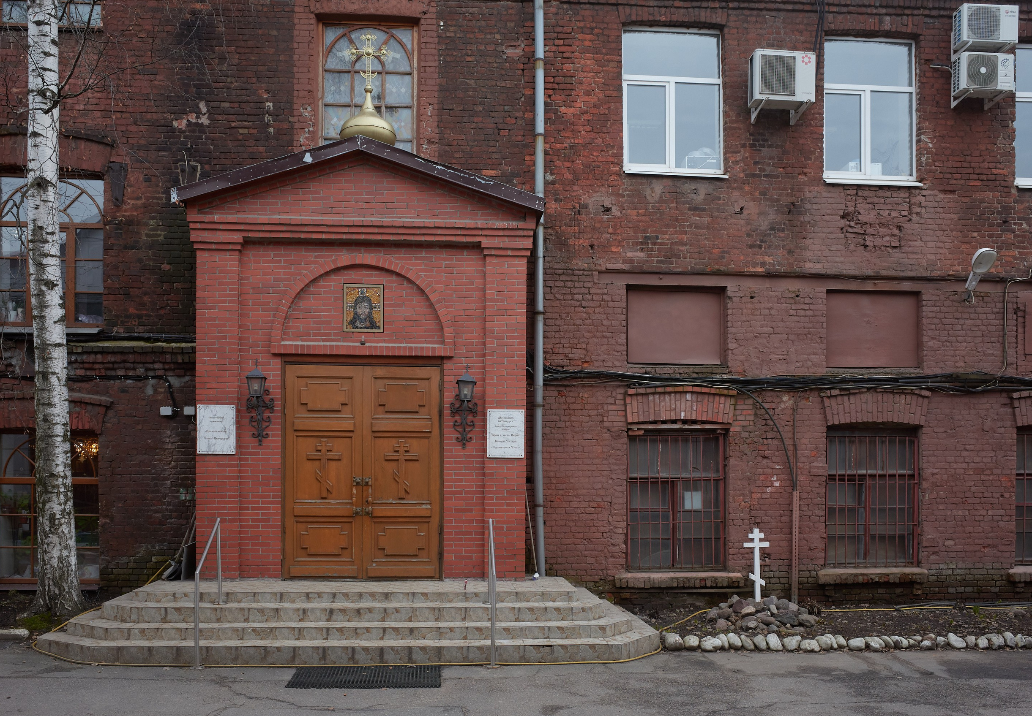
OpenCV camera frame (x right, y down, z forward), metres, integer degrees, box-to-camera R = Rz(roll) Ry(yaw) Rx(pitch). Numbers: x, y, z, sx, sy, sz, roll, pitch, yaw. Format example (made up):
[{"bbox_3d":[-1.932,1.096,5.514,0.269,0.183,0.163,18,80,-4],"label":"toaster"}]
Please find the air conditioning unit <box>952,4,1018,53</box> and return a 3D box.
[{"bbox_3d":[6.608,-4.663,11.800,0.800,0.530,0.290,0,-1,-4],"label":"air conditioning unit"}]

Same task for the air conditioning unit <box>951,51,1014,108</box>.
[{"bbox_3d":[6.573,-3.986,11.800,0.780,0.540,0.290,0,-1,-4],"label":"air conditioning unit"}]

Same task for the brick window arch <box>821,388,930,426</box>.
[{"bbox_3d":[5.121,0.704,11.960,1.620,0.530,0.160,0,-1,-4],"label":"brick window arch"}]

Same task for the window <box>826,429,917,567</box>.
[{"bbox_3d":[5.097,2.017,12.030,1.360,1.970,0.120,0,-1,-4],"label":"window"}]

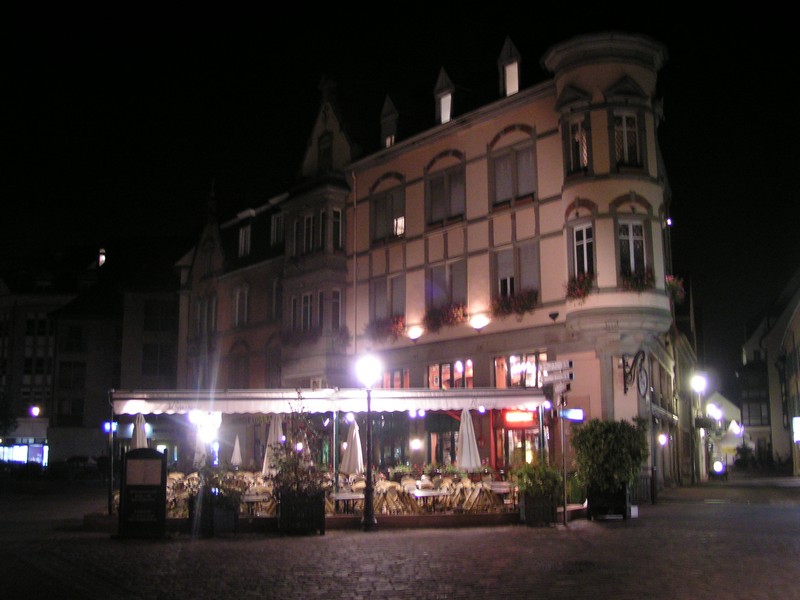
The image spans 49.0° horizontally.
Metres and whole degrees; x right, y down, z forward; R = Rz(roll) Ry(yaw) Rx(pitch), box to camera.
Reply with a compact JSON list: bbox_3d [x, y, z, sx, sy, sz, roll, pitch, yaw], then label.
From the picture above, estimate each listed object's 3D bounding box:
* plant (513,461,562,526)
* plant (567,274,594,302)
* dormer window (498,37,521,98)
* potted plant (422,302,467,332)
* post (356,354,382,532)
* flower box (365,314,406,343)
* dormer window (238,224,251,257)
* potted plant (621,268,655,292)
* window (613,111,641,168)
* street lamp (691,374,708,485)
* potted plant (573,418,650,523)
[{"bbox_3d":[2.891,4.035,18.423,1.030,1.320,0.950,-3,-10,13],"label":"plant"},{"bbox_3d":[5.352,-0.400,26.039,0.340,0.800,0.880,7,-12,-38],"label":"plant"},{"bbox_3d":[4.305,-8.317,32.037,0.900,2.456,1.139,7,-12,-38],"label":"dormer window"},{"bbox_3d":[1.636,0.651,31.935,0.480,0.780,2.050,8,-12,-38],"label":"potted plant"},{"bbox_3d":[-0.604,2.820,17.457,0.450,3.404,0.450,0,-9,0],"label":"post"},{"bbox_3d":[-0.627,1.139,34.693,0.480,0.800,2.050,8,-12,-38],"label":"flower box"},{"bbox_3d":[-8.127,-3.085,46.622,0.500,1.920,1.368,7,-12,-38],"label":"dormer window"},{"bbox_3d":[6.959,-0.569,25.746,0.950,0.620,0.450,1,-10,-7],"label":"potted plant"},{"bbox_3d":[6.906,-4.896,26.787,0.820,1.800,0.180,1,-10,-7],"label":"window"},{"bbox_3d":[12.390,5.340,36.372,0.500,4.508,0.500,0,-9,0],"label":"street lamp"},{"bbox_3d":[4.838,3.852,20.229,1.700,2.280,1.600,-3,-10,18],"label":"potted plant"}]

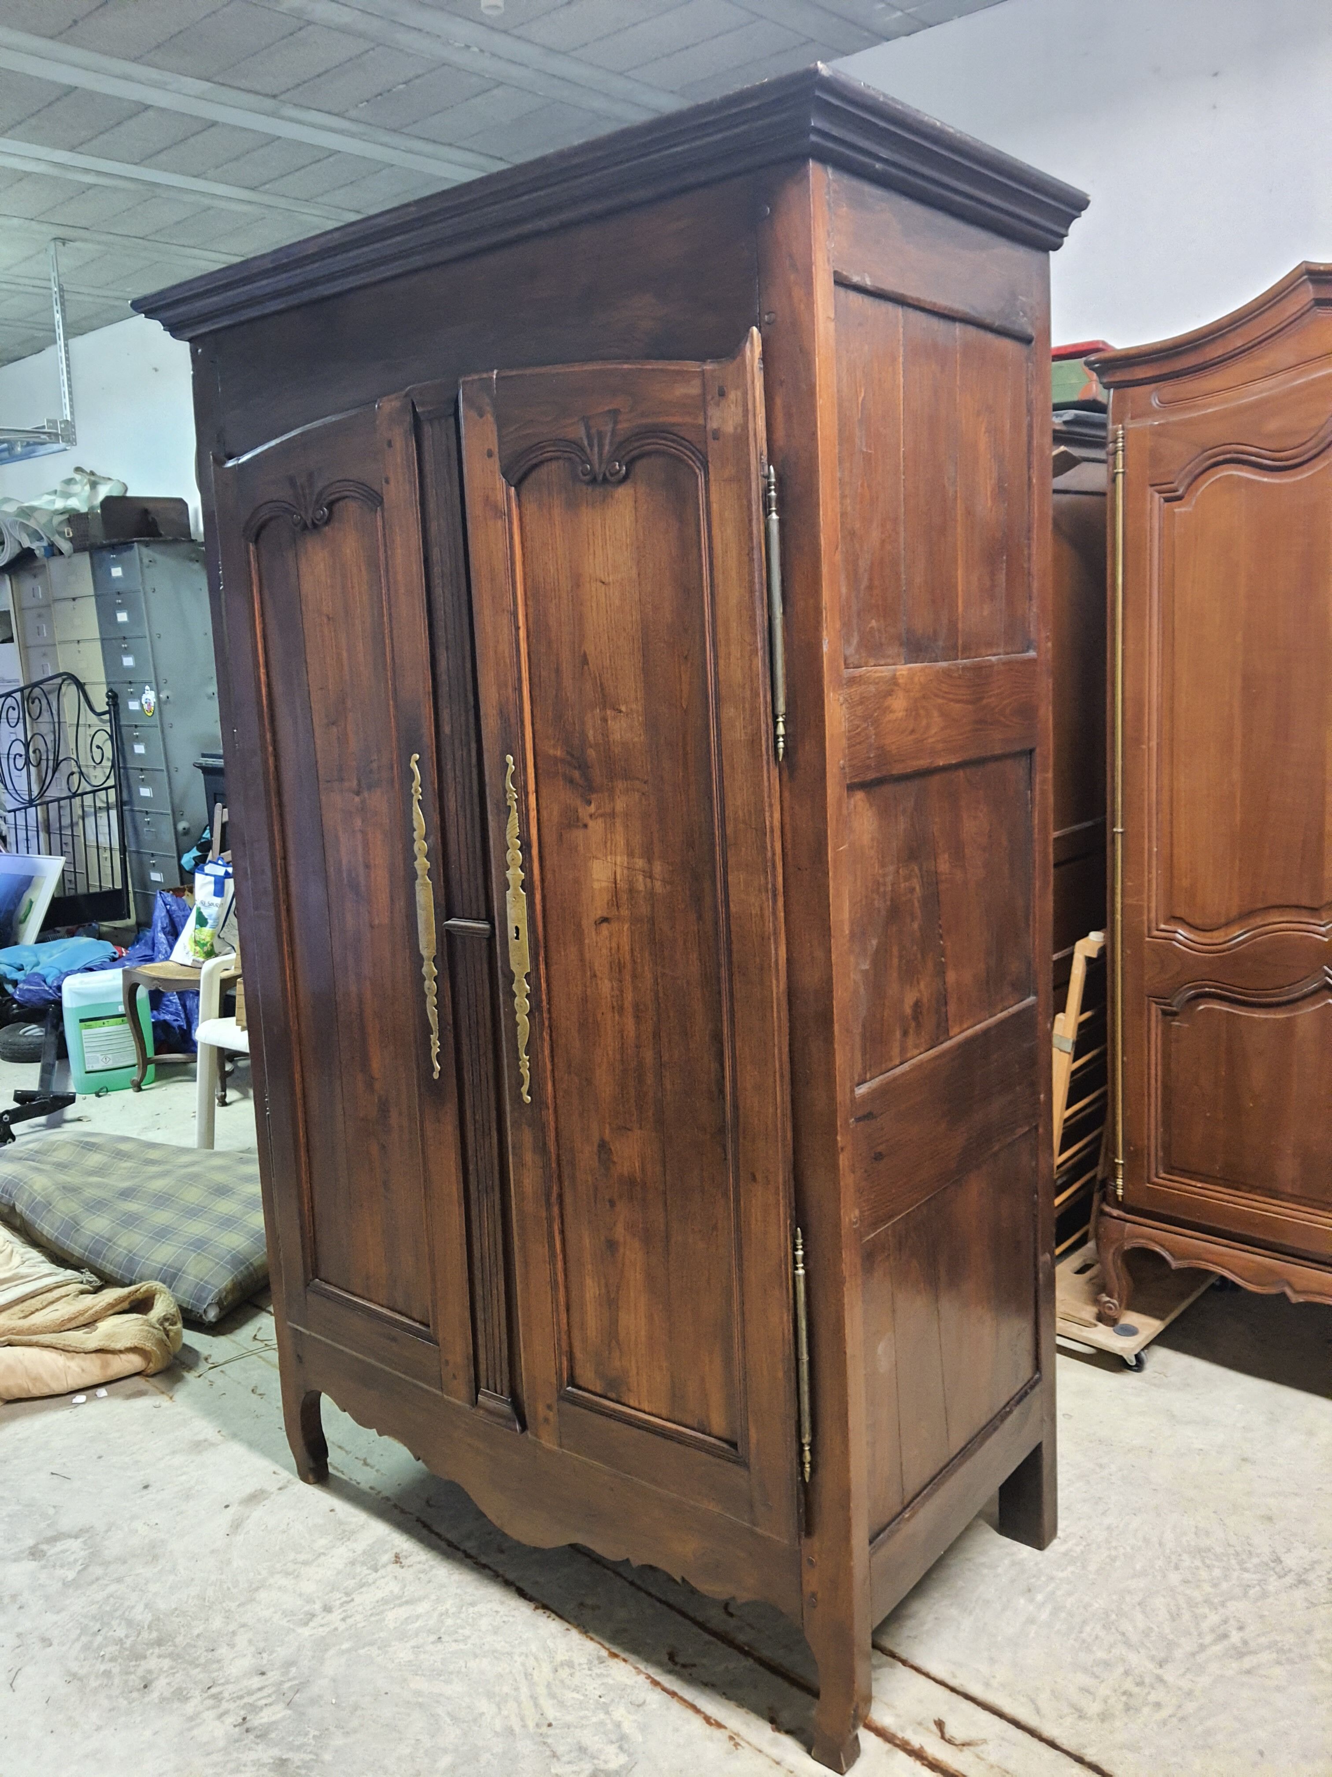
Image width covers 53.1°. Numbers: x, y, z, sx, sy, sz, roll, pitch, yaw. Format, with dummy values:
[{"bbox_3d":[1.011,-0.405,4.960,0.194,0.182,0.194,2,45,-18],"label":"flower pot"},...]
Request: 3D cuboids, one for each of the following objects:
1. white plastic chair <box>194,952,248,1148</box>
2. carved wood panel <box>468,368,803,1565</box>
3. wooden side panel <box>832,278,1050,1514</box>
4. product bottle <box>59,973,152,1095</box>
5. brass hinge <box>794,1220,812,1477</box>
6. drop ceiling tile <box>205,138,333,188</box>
[{"bbox_3d":[-1.105,0.447,4.143,0.560,0.800,0.550,5,12,39],"label":"white plastic chair"},{"bbox_3d":[-0.047,0.097,1.760,0.490,1.520,0.030,5,12,39],"label":"carved wood panel"},{"bbox_3d":[0.386,0.044,1.810,0.030,1.570,0.535,5,12,39],"label":"wooden side panel"},{"bbox_3d":[-2.112,0.546,5.082,0.290,0.390,0.240,-6,10,-17],"label":"product bottle"},{"bbox_3d":[0.172,0.588,1.671,0.022,0.350,0.025,5,12,39],"label":"brass hinge"},{"bbox_3d":[-1.209,-2.200,4.049,0.440,0.020,0.190,5,12,39],"label":"drop ceiling tile"}]

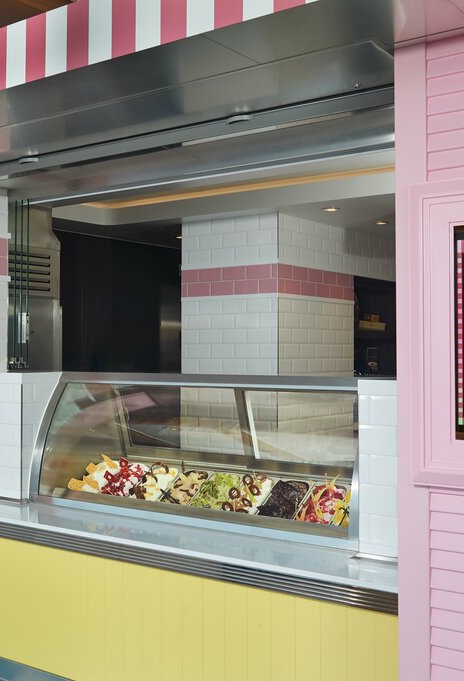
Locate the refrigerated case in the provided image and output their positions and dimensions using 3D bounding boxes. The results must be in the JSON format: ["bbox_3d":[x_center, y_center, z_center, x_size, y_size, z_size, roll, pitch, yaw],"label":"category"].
[{"bbox_3d":[-0.049,0.457,3.725,1.754,0.599,0.767,-1,-1,36],"label":"refrigerated case"}]

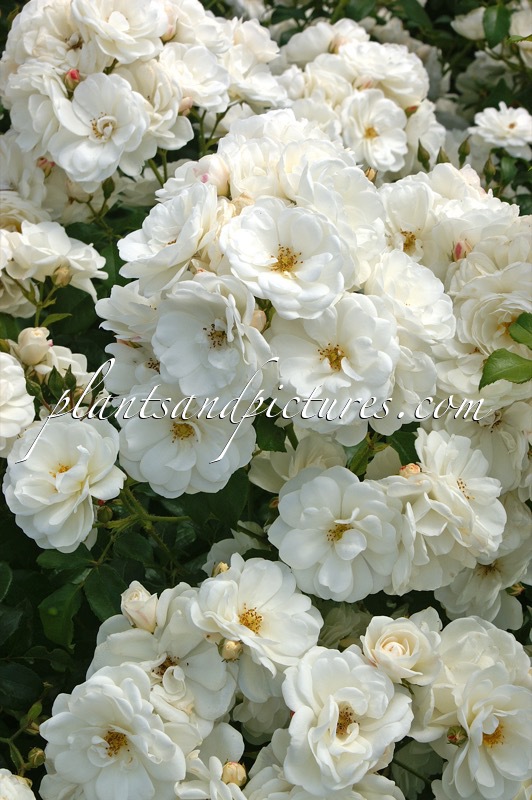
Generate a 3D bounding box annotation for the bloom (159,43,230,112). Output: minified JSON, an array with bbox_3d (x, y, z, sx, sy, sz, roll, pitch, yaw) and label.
[{"bbox_3d":[-0.052,-0.234,1.450,0.054,0.043,0.052,-11,67,-21],"label":"bloom"}]

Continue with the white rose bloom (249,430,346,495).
[{"bbox_3d":[0.021,0.041,1.220,0.062,0.050,0.050,4,54,7],"label":"white rose bloom"}]

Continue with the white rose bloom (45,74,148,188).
[{"bbox_3d":[-0.117,-0.188,1.400,0.072,0.082,0.045,0,-12,0],"label":"white rose bloom"}]

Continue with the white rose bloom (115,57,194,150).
[{"bbox_3d":[-0.077,-0.199,1.360,0.060,0.066,0.042,-19,-13,-27],"label":"white rose bloom"}]

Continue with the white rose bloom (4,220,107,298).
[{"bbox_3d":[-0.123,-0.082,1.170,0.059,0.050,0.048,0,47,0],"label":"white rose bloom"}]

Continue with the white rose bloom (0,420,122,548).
[{"bbox_3d":[-0.111,0.046,1.090,0.067,0.072,0.043,0,-17,6],"label":"white rose bloom"}]

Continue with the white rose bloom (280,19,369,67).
[{"bbox_3d":[0.047,-0.283,1.600,0.070,0.045,0.062,0,32,0],"label":"white rose bloom"}]

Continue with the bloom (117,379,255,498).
[{"bbox_3d":[-0.044,0.018,1.090,0.074,0.072,0.040,0,-6,0],"label":"bloom"}]

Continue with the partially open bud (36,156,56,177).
[{"bbox_3d":[-0.156,-0.165,1.410,0.012,0.014,0.011,0,25,0],"label":"partially open bud"}]

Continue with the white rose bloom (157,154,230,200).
[{"bbox_3d":[-0.047,-0.142,1.290,0.052,0.045,0.045,15,66,27],"label":"white rose bloom"}]

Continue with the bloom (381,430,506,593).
[{"bbox_3d":[0.101,0.064,1.140,0.075,0.085,0.060,-14,-8,-27],"label":"bloom"}]

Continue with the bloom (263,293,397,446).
[{"bbox_3d":[0.036,-0.018,1.060,0.071,0.075,0.042,0,-9,-2],"label":"bloom"}]

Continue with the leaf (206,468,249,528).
[{"bbox_3d":[-0.024,0.058,1.220,0.029,0.042,0.012,7,-17,2],"label":"leaf"}]

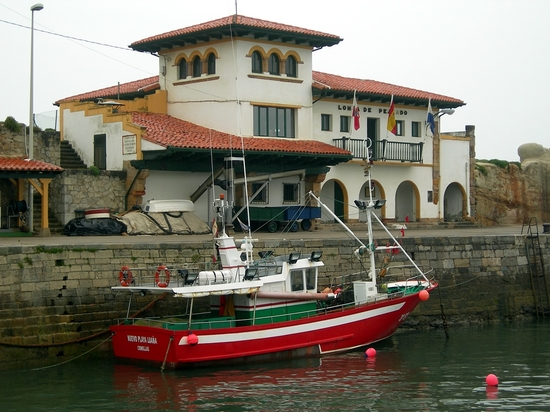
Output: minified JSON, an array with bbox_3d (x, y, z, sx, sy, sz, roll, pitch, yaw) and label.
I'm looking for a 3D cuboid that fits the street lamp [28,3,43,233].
[{"bbox_3d":[-10.600,-3.920,51.000,0.700,10.200,0.300,0,0,39],"label":"street lamp"}]

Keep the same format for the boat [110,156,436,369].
[{"bbox_3d":[1.250,1.830,47.300,15.900,8.200,4.500,0,0,-40],"label":"boat"}]

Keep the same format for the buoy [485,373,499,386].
[{"bbox_3d":[7.000,5.610,36.900,0.400,0.400,0.400,0,0,0],"label":"buoy"}]

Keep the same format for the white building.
[{"bbox_3d":[-0.500,-4.650,66.500,25.500,12.000,15.000,0,0,-40],"label":"white building"}]

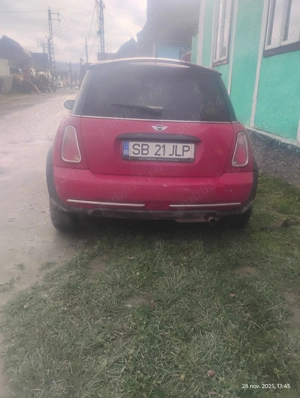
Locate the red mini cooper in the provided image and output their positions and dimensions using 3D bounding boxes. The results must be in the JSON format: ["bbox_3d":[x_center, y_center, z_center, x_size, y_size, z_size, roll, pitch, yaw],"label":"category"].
[{"bbox_3d":[-0.090,-0.885,3.900,1.700,1.410,3.630,1,21,-6],"label":"red mini cooper"}]

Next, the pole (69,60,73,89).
[{"bbox_3d":[-21.231,-33.304,86.403,0.500,7.010,0.400,1,20,0],"label":"pole"}]

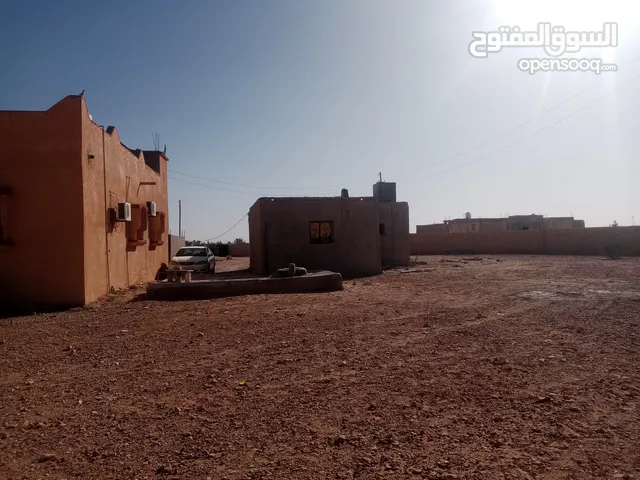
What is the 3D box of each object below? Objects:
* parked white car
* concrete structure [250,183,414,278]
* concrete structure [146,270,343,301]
[{"bbox_3d":[-6.655,0.968,27.499,1.800,1.460,4.750,-1,0,-6],"label":"parked white car"},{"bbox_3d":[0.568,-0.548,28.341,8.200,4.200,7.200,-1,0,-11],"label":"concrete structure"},{"bbox_3d":[-2.415,1.400,16.800,5.850,0.470,2.400,-1,0,-13],"label":"concrete structure"}]

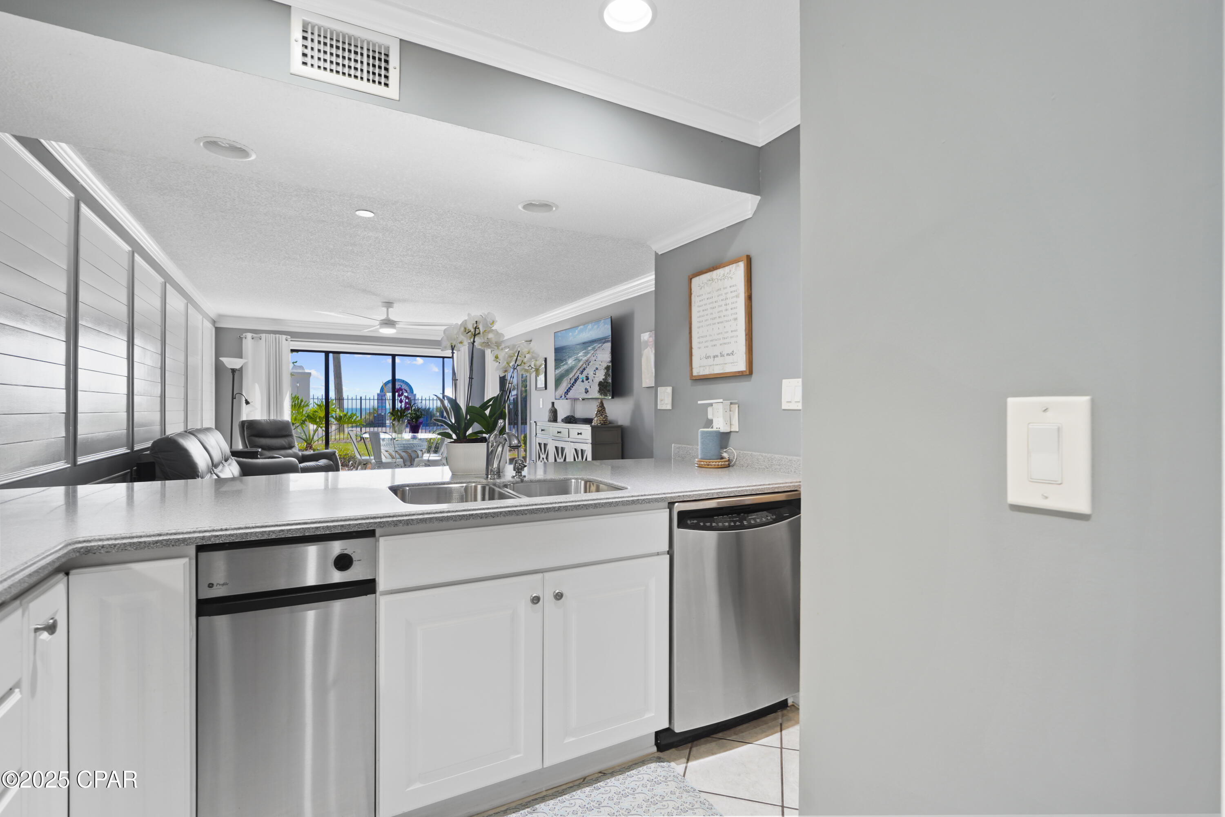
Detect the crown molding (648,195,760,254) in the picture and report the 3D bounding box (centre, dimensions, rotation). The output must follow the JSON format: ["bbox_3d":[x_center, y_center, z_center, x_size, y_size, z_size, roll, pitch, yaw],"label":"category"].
[{"bbox_3d":[0.422,-0.894,2.895,0.058,0.070,0.845,0,0,-29],"label":"crown molding"}]

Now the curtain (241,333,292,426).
[{"bbox_3d":[-4.675,0.074,7.816,0.550,2.180,0.130,0,0,-29],"label":"curtain"}]

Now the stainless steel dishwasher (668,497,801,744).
[{"bbox_3d":[0.336,0.767,2.333,0.610,0.860,0.600,0,0,-28],"label":"stainless steel dishwasher"}]

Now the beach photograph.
[{"bbox_3d":[-0.340,-0.527,6.596,0.060,0.840,1.510,0,0,-28],"label":"beach photograph"}]

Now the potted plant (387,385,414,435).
[{"bbox_3d":[-3.196,0.035,8.700,0.360,0.730,0.350,0,0,-28],"label":"potted plant"}]

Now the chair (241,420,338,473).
[{"bbox_3d":[-3.929,0.660,7.100,0.950,1.050,0.900,0,0,21],"label":"chair"}]

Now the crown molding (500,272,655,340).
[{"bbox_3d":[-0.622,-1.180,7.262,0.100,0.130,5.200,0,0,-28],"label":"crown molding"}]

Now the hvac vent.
[{"bbox_3d":[-0.793,-1.057,1.726,0.299,0.194,0.016,0,0,-29],"label":"hvac vent"}]

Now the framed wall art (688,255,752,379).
[{"bbox_3d":[0.512,-0.412,2.765,0.030,0.530,0.435,0,0,-29],"label":"framed wall art"}]

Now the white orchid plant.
[{"bbox_3d":[-0.529,-0.135,2.500,0.400,0.555,0.280,0,0,-29],"label":"white orchid plant"}]

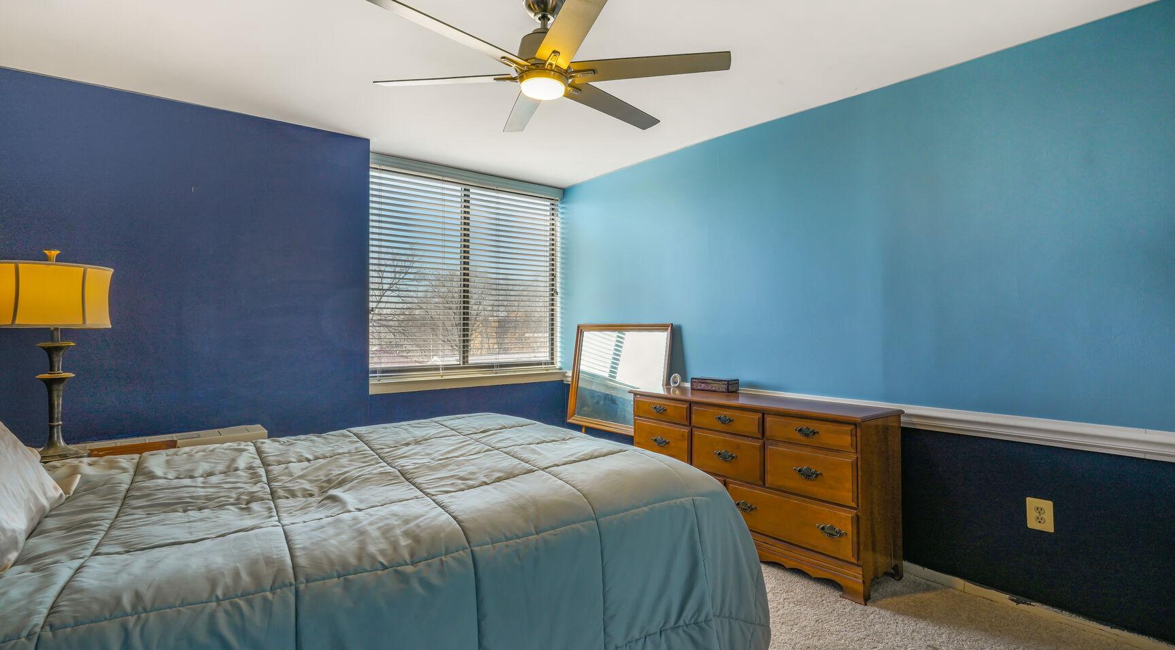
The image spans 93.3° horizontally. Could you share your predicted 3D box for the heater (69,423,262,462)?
[{"bbox_3d":[-2.254,0.886,2.759,1.130,0.620,0.235,0,0,-39],"label":"heater"}]

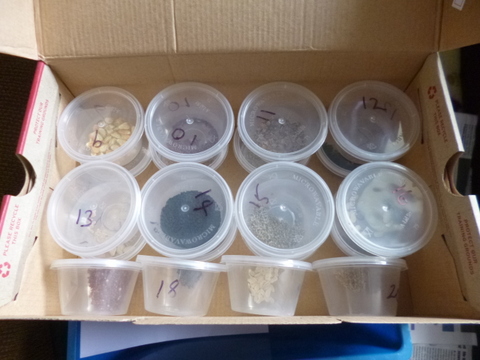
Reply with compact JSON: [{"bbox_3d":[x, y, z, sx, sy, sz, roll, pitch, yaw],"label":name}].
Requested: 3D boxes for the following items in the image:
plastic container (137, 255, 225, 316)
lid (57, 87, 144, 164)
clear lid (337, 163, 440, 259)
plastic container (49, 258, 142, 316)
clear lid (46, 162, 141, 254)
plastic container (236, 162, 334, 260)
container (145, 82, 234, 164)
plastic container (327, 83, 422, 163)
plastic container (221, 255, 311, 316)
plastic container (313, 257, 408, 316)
[{"bbox_3d":[-0.052,0.091,0.286,0.074,0.074,0.045,5,75,4],"label":"plastic container"},{"bbox_3d":[-0.120,-0.043,0.307,0.074,0.045,0.074,0,69,2],"label":"lid"},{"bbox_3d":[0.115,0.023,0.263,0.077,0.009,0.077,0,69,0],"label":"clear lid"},{"bbox_3d":[-0.124,0.092,0.291,0.074,0.074,0.045,-2,76,2],"label":"plastic container"},{"bbox_3d":[-0.115,0.029,0.285,0.077,0.044,0.077,0,72,5],"label":"clear lid"},{"bbox_3d":[0.035,0.028,0.273,0.074,0.045,0.074,0,73,2],"label":"plastic container"},{"bbox_3d":[-0.042,-0.045,0.309,0.077,0.044,0.077,0,70,2],"label":"container"},{"bbox_3d":[0.116,-0.045,0.307,0.077,0.044,0.077,0,71,0],"label":"plastic container"},{"bbox_3d":[0.021,0.089,0.282,0.077,0.077,0.044,5,81,3],"label":"plastic container"},{"bbox_3d":[0.101,0.091,0.281,0.077,0.077,0.044,0,77,2],"label":"plastic container"}]

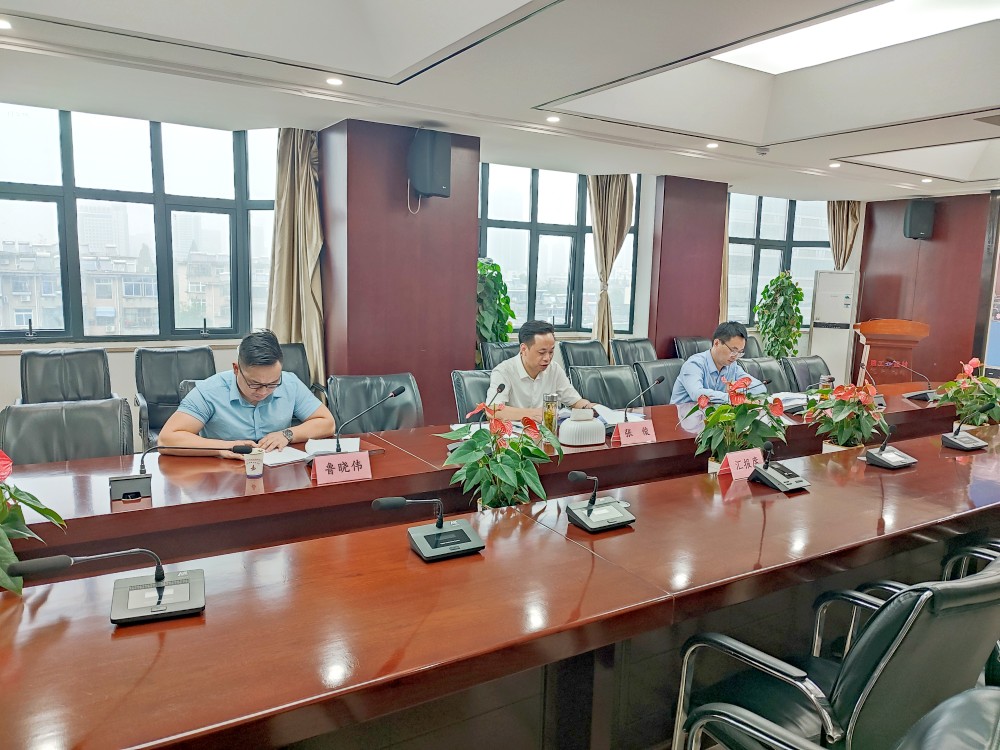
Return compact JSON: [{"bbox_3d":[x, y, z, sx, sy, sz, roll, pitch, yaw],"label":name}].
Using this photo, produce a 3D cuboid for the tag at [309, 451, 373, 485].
[{"bbox_3d":[-0.572,0.333,2.612,0.200,0.096,0.080,-3,9,-31],"label":"tag"}]

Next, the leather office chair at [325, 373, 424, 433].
[{"bbox_3d":[-0.488,0.519,3.317,0.560,0.970,0.620,-3,9,-31],"label":"leather office chair"}]

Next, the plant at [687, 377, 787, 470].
[{"bbox_3d":[1.110,0.305,3.393,0.440,0.585,0.420,-3,9,-31],"label":"plant"}]

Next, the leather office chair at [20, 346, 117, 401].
[{"bbox_3d":[-2.462,0.380,4.145,0.570,0.991,0.600,-3,9,-31],"label":"leather office chair"}]

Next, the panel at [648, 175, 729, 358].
[{"bbox_3d":[1.918,-0.751,7.488,0.870,2.500,0.180,-3,9,-31],"label":"panel"}]

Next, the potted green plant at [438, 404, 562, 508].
[{"bbox_3d":[-0.003,0.353,2.612,0.430,0.500,0.430,2,8,0],"label":"potted green plant"}]

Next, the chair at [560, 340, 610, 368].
[{"bbox_3d":[0.793,0.241,5.880,0.570,0.991,0.600,-3,9,-31],"label":"chair"}]

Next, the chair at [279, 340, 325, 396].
[{"bbox_3d":[-1.588,0.271,5.382,0.580,0.950,0.620,-3,9,-31],"label":"chair"}]

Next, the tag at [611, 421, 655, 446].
[{"bbox_3d":[0.649,0.271,3.484,0.205,0.103,0.091,-3,9,-31],"label":"tag"}]

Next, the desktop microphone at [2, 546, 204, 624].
[{"bbox_3d":[-0.778,0.410,1.458,0.359,0.237,0.296,-3,9,-31],"label":"desktop microphone"}]

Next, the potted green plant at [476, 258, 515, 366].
[{"bbox_3d":[-0.120,-0.197,6.440,0.500,1.663,0.500,-3,9,-31],"label":"potted green plant"}]

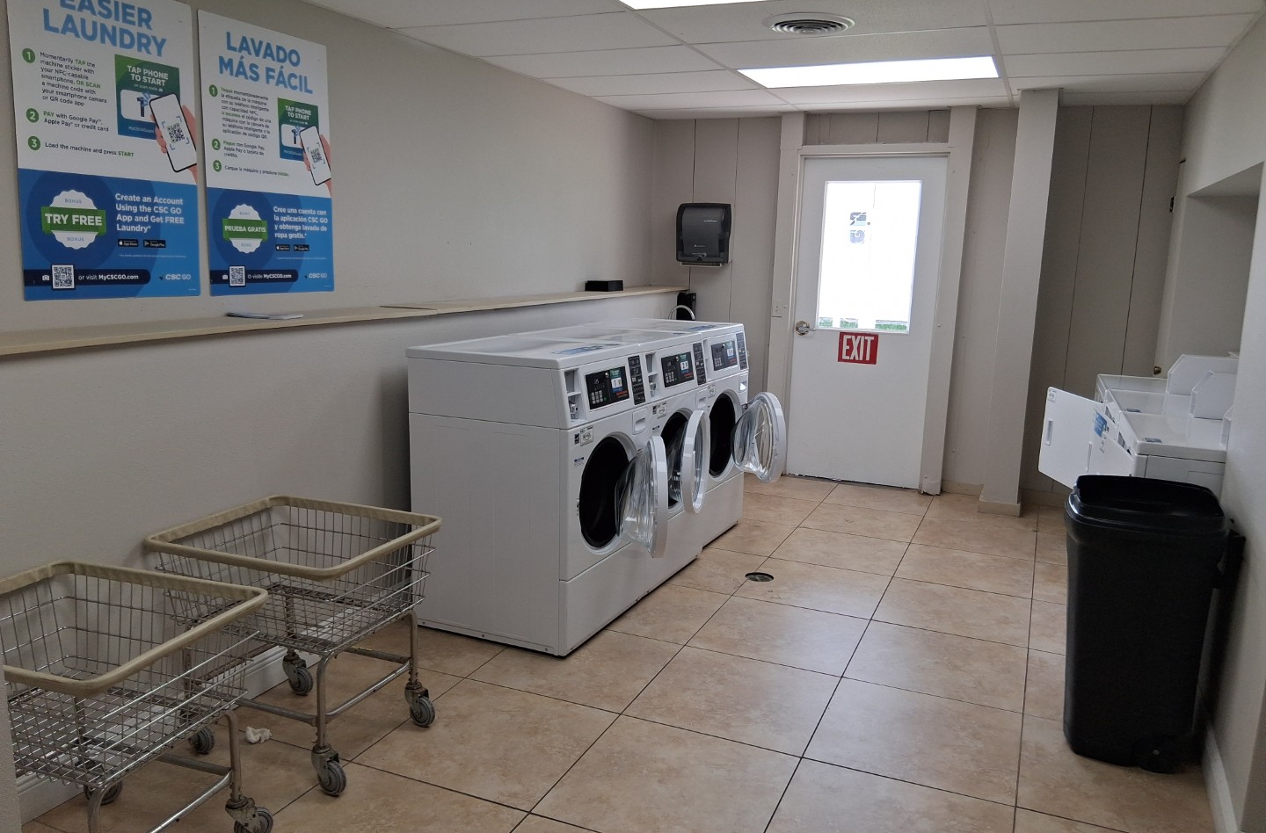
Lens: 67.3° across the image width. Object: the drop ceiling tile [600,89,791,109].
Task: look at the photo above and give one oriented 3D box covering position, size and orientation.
[{"bbox_3d":[0.352,-1.891,5.676,1.057,0.016,0.605,6,11,23],"label":"drop ceiling tile"}]

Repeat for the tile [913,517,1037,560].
[{"bbox_3d":[1.889,0.661,5.237,0.603,0.010,0.603,6,11,23],"label":"tile"}]

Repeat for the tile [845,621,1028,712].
[{"bbox_3d":[1.161,0.939,3.604,0.603,0.010,0.603,6,11,23],"label":"tile"}]

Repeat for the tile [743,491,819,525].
[{"bbox_3d":[0.764,0.542,5.640,0.594,0.010,0.594,6,11,23],"label":"tile"}]

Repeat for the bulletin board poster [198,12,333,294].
[{"bbox_3d":[-1.282,-0.897,3.385,0.012,0.914,0.606,6,11,23],"label":"bulletin board poster"}]

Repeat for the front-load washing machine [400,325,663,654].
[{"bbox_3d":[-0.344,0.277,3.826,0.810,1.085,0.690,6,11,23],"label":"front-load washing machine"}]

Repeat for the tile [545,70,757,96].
[{"bbox_3d":[0.108,-1.796,5.120,1.057,0.016,0.605,6,11,23],"label":"tile"}]

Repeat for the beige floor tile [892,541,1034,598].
[{"bbox_3d":[1.621,0.742,4.634,0.594,0.010,0.594,6,11,23],"label":"beige floor tile"}]

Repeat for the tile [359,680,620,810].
[{"bbox_3d":[-0.431,0.995,2.937,0.594,0.010,0.594,6,11,23],"label":"tile"}]

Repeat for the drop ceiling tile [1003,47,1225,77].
[{"bbox_3d":[2.117,-1.580,4.244,0.870,0.016,0.600,6,11,23],"label":"drop ceiling tile"}]

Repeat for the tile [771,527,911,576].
[{"bbox_3d":[1.089,0.697,4.932,0.603,0.010,0.603,6,11,23],"label":"tile"}]

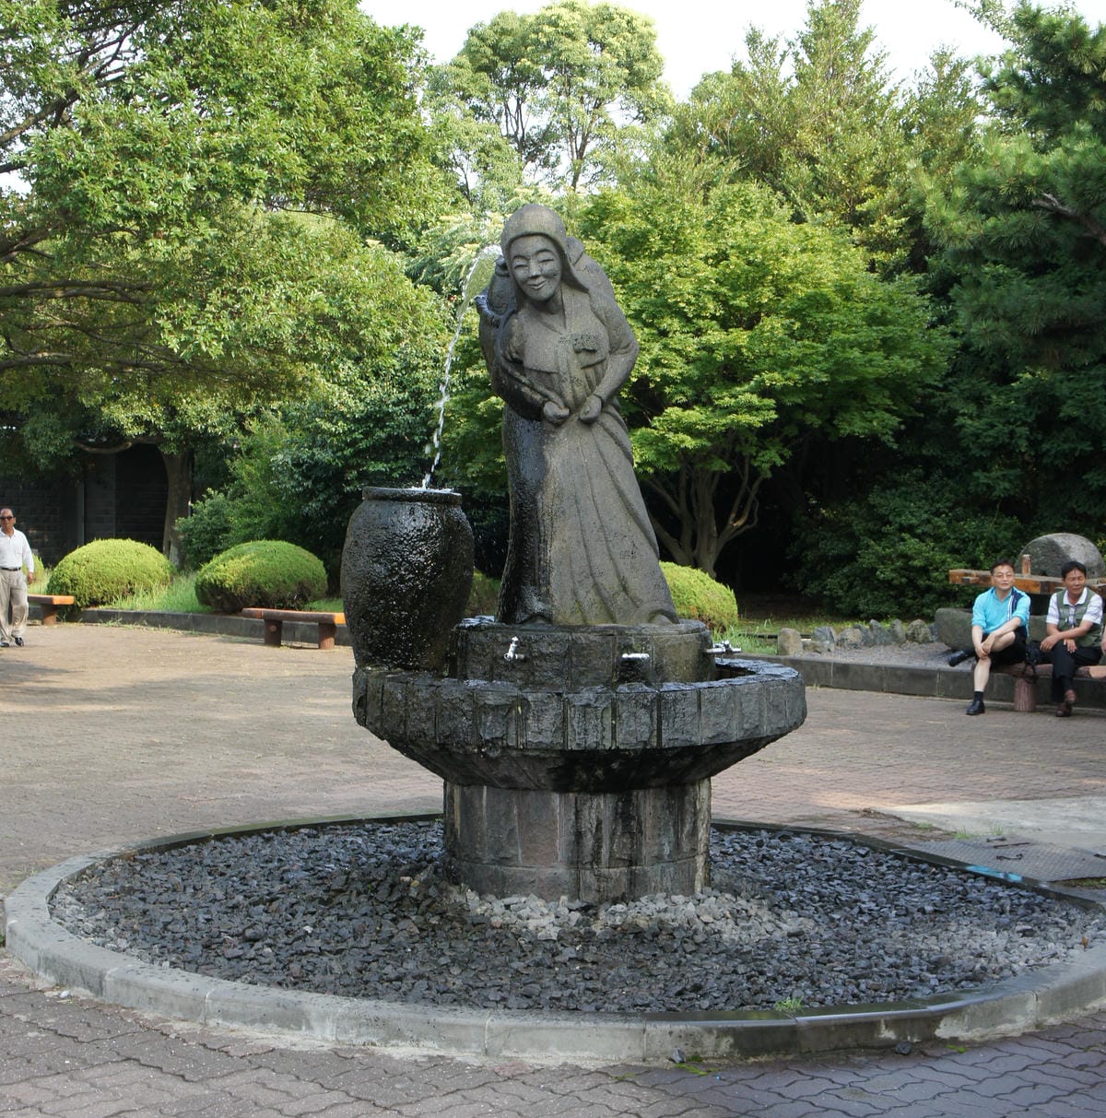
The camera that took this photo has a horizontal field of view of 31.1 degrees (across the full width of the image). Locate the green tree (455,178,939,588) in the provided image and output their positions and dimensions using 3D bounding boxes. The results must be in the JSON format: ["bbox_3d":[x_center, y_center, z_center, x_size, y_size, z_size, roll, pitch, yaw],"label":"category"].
[{"bbox_3d":[2.061,-2.446,29.300,7.300,6.300,7.000,1,1,0],"label":"green tree"}]

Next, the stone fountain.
[{"bbox_3d":[0.093,-0.061,8.100,1.890,2.770,1.830,1,1,0],"label":"stone fountain"}]

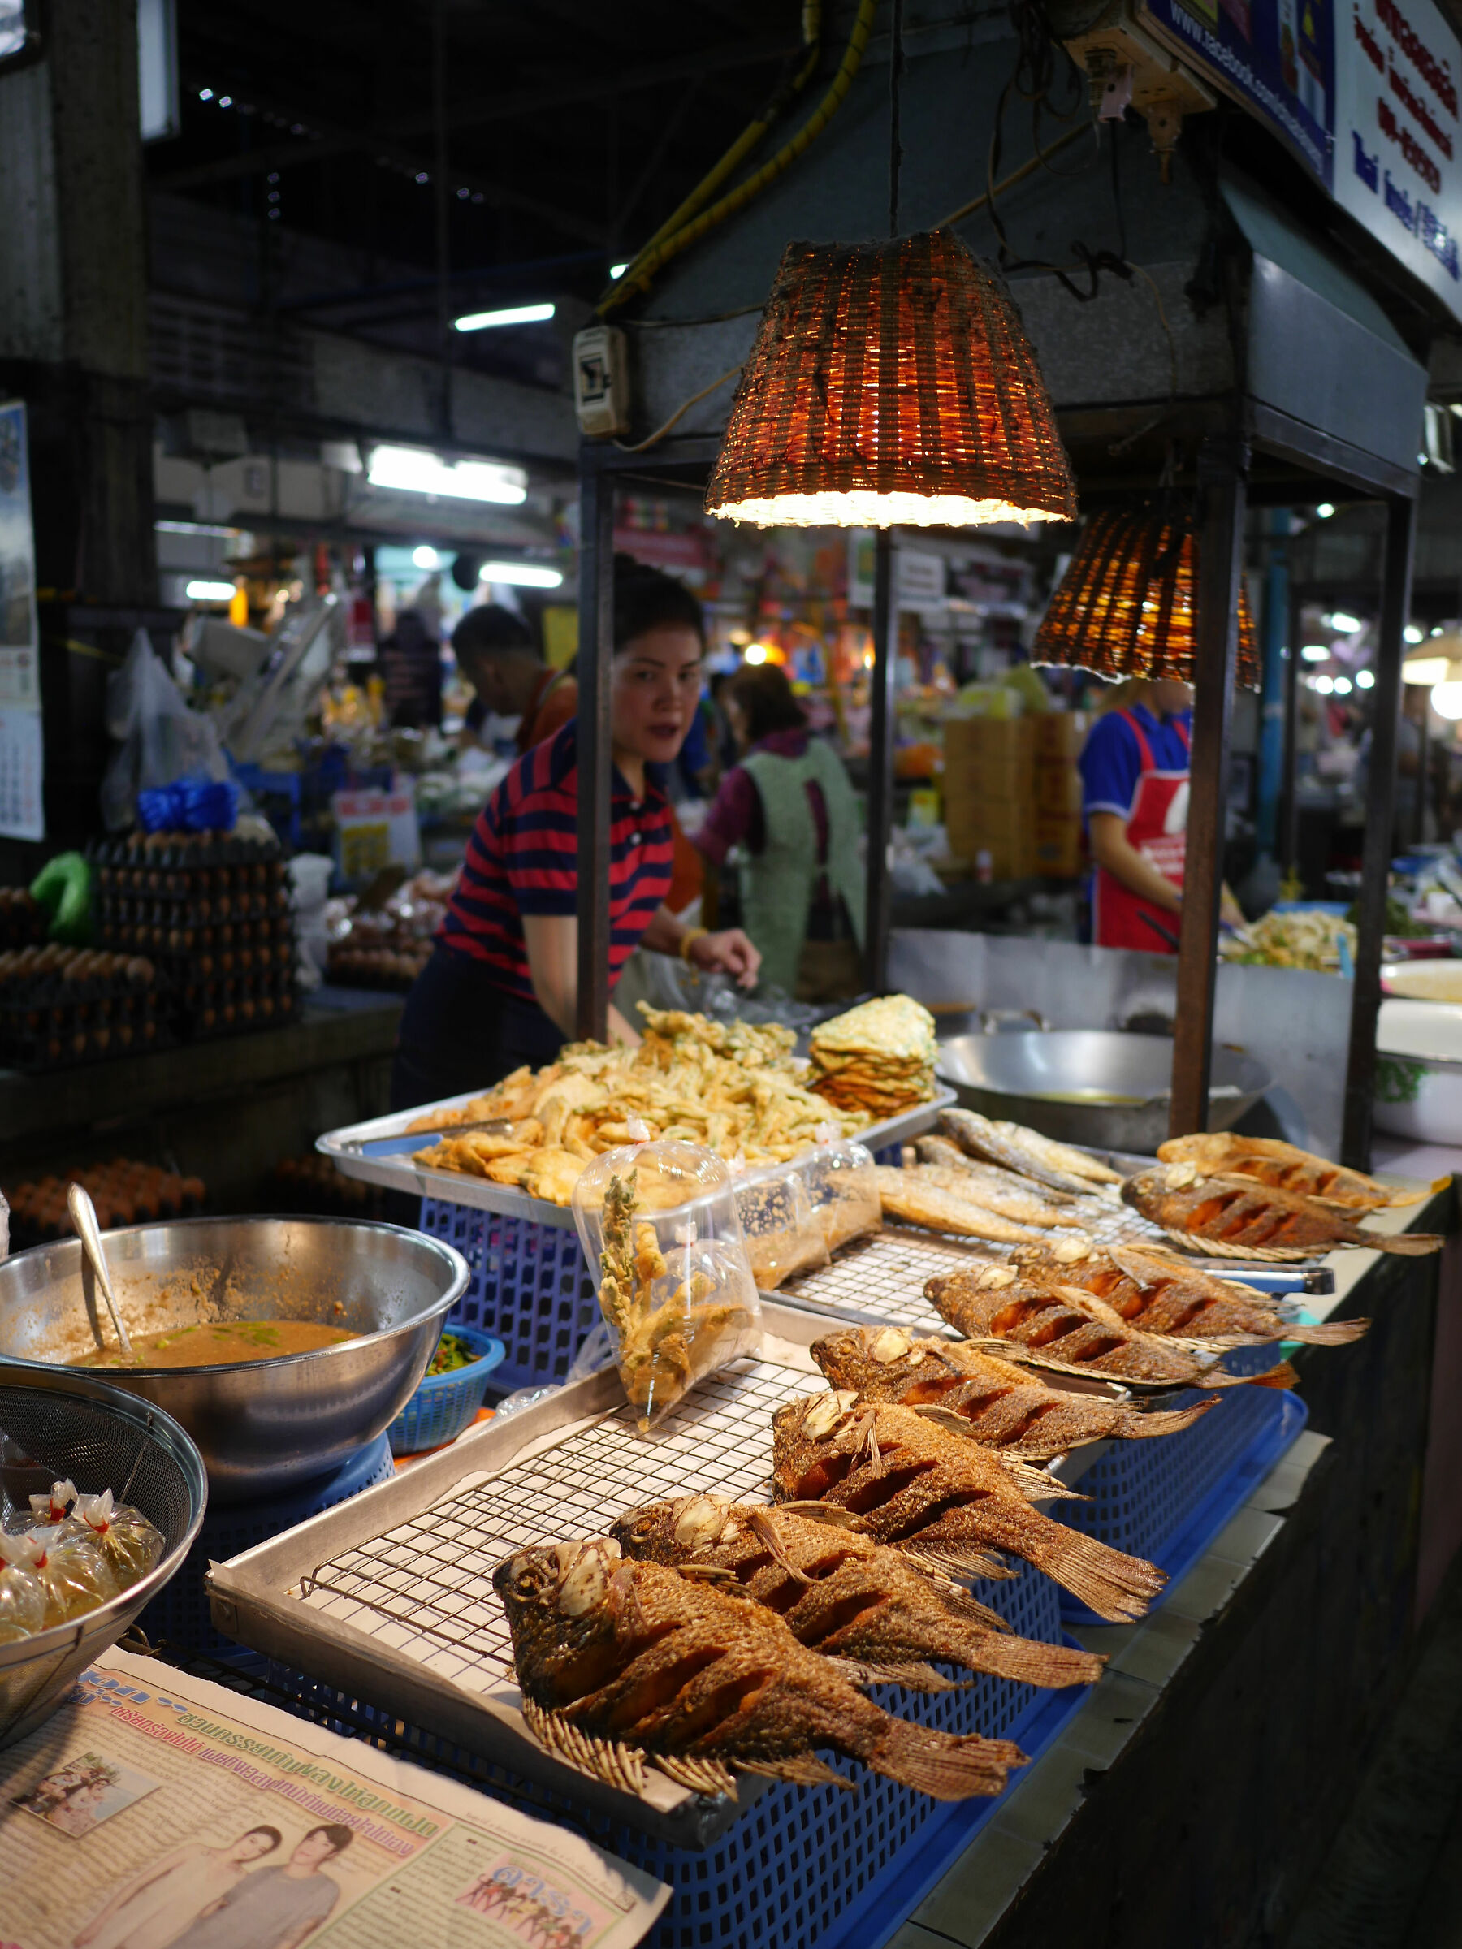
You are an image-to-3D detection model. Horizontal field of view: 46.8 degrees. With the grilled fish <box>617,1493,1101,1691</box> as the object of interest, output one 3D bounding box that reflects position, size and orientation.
[{"bbox_3d":[0.059,0.331,0.908,0.285,0.055,0.125,6,9,27],"label":"grilled fish"}]

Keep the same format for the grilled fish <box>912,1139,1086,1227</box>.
[{"bbox_3d":[0.301,0.235,1.895,0.072,0.050,0.255,-7,13,-42],"label":"grilled fish"}]

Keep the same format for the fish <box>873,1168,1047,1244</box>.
[{"bbox_3d":[0.201,0.220,1.586,0.255,0.050,0.060,12,13,37],"label":"fish"}]

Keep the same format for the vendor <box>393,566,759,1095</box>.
[{"bbox_3d":[-0.230,0.218,2.231,0.540,1.485,0.490,7,12,33],"label":"vendor"}]

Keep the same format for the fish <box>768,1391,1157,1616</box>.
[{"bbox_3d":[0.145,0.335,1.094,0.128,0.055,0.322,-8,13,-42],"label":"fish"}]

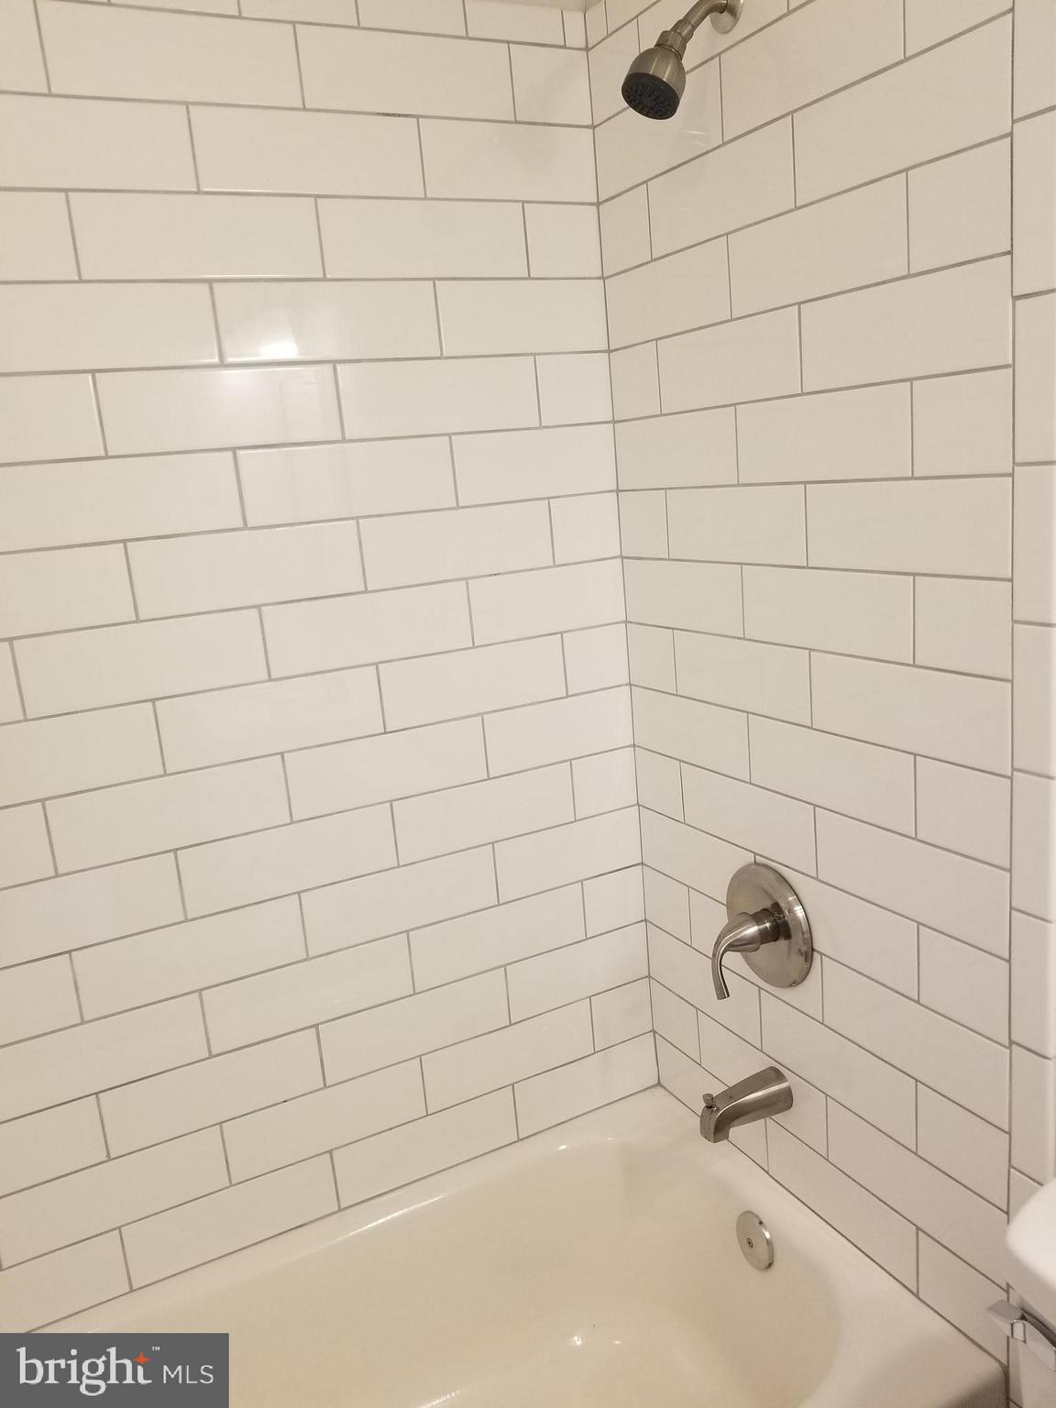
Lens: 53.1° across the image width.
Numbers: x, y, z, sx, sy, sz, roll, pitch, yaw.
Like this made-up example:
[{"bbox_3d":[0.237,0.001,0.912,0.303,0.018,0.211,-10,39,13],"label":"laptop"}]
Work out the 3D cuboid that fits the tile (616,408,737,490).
[{"bbox_3d":[0.209,-0.365,1.531,0.009,0.101,0.284,-11,13,-26],"label":"tile"}]

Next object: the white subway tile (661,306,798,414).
[{"bbox_3d":[0.259,-0.443,1.383,0.009,0.101,0.298,-11,14,-26],"label":"white subway tile"}]

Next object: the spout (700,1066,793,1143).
[{"bbox_3d":[0.314,0.580,1.538,0.131,0.072,0.064,-11,14,-26],"label":"spout"}]

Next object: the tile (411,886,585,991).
[{"bbox_3d":[-0.047,0.373,1.695,0.304,0.102,0.009,-11,13,-25],"label":"tile"}]

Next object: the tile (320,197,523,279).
[{"bbox_3d":[-0.139,-0.640,1.462,0.303,0.101,0.009,-11,14,-26],"label":"tile"}]

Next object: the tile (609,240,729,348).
[{"bbox_3d":[0.194,-0.569,1.482,0.010,0.101,0.295,-11,14,-26],"label":"tile"}]

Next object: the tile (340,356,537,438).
[{"bbox_3d":[-0.121,-0.441,1.521,0.304,0.102,0.009,-11,13,-25],"label":"tile"}]

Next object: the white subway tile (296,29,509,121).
[{"bbox_3d":[-0.159,-0.849,1.434,0.304,0.102,0.009,-11,13,-25],"label":"white subway tile"}]

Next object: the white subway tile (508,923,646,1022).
[{"bbox_3d":[0.086,0.447,1.775,0.271,0.101,0.009,-11,14,-25],"label":"white subway tile"}]

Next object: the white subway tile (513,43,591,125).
[{"bbox_3d":[0.033,-0.880,1.509,0.123,0.101,0.009,-11,14,-26],"label":"white subway tile"}]

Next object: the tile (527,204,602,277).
[{"bbox_3d":[0.052,-0.679,1.554,0.123,0.101,0.009,-11,14,-26],"label":"tile"}]

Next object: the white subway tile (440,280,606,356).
[{"bbox_3d":[-0.004,-0.569,1.558,0.274,0.102,0.010,-11,14,-25],"label":"white subway tile"}]

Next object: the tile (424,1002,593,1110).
[{"bbox_3d":[-0.029,0.576,1.743,0.304,0.102,0.010,-11,14,-25],"label":"tile"}]

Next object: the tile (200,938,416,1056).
[{"bbox_3d":[-0.319,0.426,1.564,0.304,0.102,0.009,-11,13,-25],"label":"tile"}]

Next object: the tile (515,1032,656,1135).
[{"bbox_3d":[0.103,0.655,1.824,0.274,0.101,0.010,-11,14,-26],"label":"tile"}]

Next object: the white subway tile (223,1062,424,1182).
[{"bbox_3d":[-0.302,0.628,1.606,0.305,0.101,0.010,-11,14,-26],"label":"white subway tile"}]

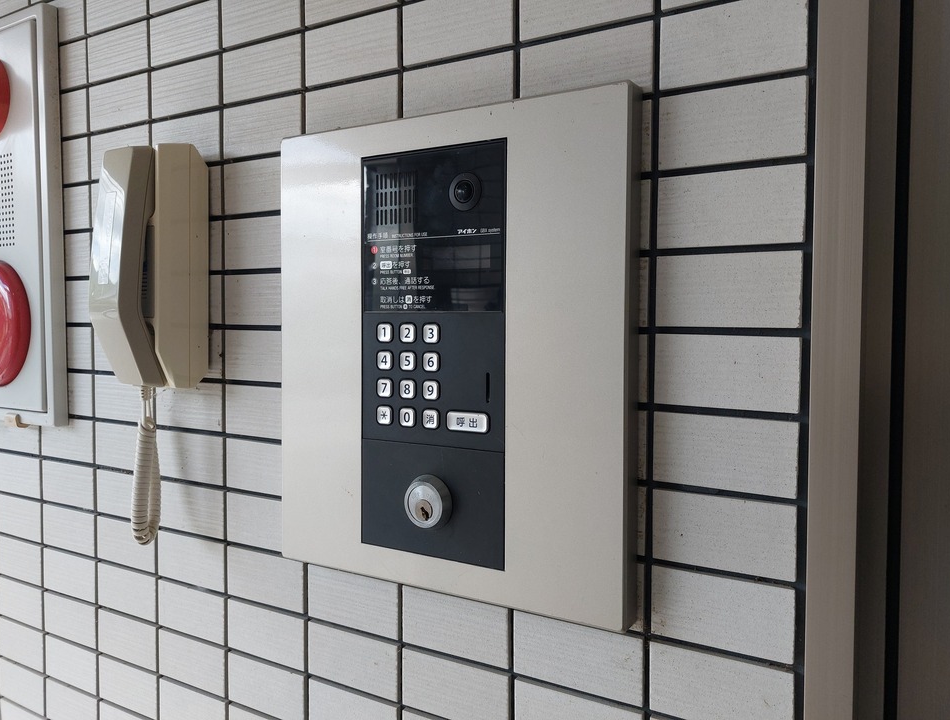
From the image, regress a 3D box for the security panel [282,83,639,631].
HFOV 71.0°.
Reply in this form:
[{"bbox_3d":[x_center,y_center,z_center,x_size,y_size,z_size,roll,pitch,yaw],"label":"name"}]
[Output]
[{"bbox_3d":[-0.025,-0.004,0.495,0.287,0.344,0.027,2,3,28],"label":"security panel"}]

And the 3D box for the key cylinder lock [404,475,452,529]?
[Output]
[{"bbox_3d":[-0.036,0.104,0.483,0.040,0.040,0.009,2,3,28],"label":"key cylinder lock"}]

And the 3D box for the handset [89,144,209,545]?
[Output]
[{"bbox_3d":[-0.296,-0.013,0.604,0.060,0.359,0.086,2,3,28],"label":"handset"}]

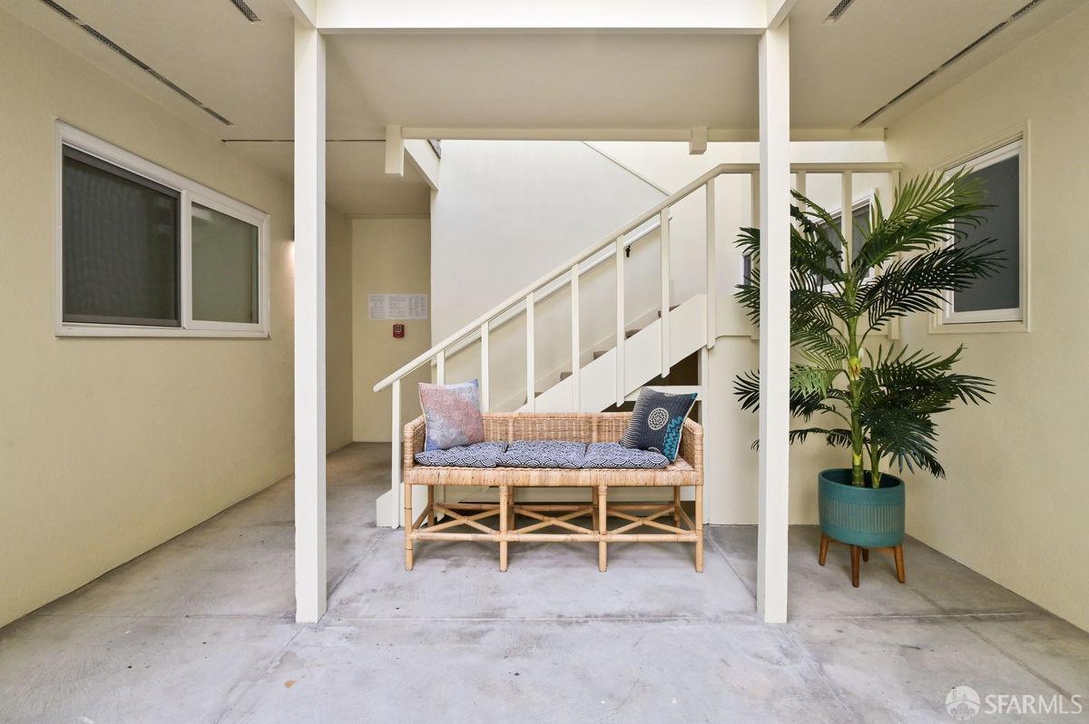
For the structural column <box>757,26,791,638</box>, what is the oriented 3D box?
[{"bbox_3d":[0.952,-0.149,2.145,0.089,2.440,0.089,0,1,0],"label":"structural column"}]

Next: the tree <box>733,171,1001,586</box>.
[{"bbox_3d":[1.535,0.076,2.510,1.160,1.930,1.050,0,1,0],"label":"tree"}]

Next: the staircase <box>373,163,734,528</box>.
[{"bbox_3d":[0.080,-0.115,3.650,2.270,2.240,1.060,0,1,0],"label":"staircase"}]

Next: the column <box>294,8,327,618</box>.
[{"bbox_3d":[-0.974,-0.149,2.145,0.089,2.440,0.089,0,1,0],"label":"column"}]

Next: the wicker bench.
[{"bbox_3d":[0.047,0.671,2.810,1.510,0.735,0.510,0,1,1],"label":"wicker bench"}]

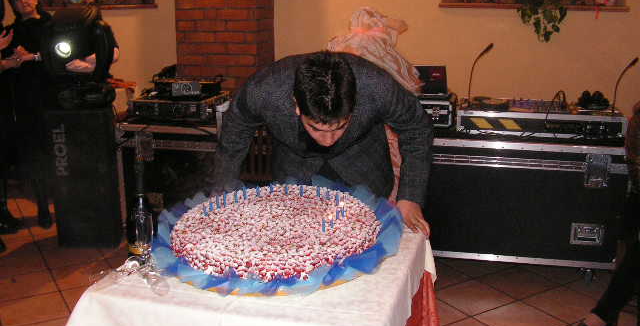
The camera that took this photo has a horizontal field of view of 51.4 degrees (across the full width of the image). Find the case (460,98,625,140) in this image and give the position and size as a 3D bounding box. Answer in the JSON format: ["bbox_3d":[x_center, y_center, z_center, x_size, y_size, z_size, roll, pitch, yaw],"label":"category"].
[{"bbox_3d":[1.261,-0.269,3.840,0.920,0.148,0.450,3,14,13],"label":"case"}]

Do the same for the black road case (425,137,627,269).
[{"bbox_3d":[1.063,0.180,3.816,1.160,0.750,0.630,3,14,13],"label":"black road case"}]

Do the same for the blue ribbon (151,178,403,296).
[{"bbox_3d":[-0.133,0.202,2.071,0.770,0.115,0.770,0,13,0],"label":"blue ribbon"}]

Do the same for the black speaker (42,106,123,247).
[{"bbox_3d":[-1.444,0.071,4.181,0.380,0.850,0.360,-2,14,-9],"label":"black speaker"}]

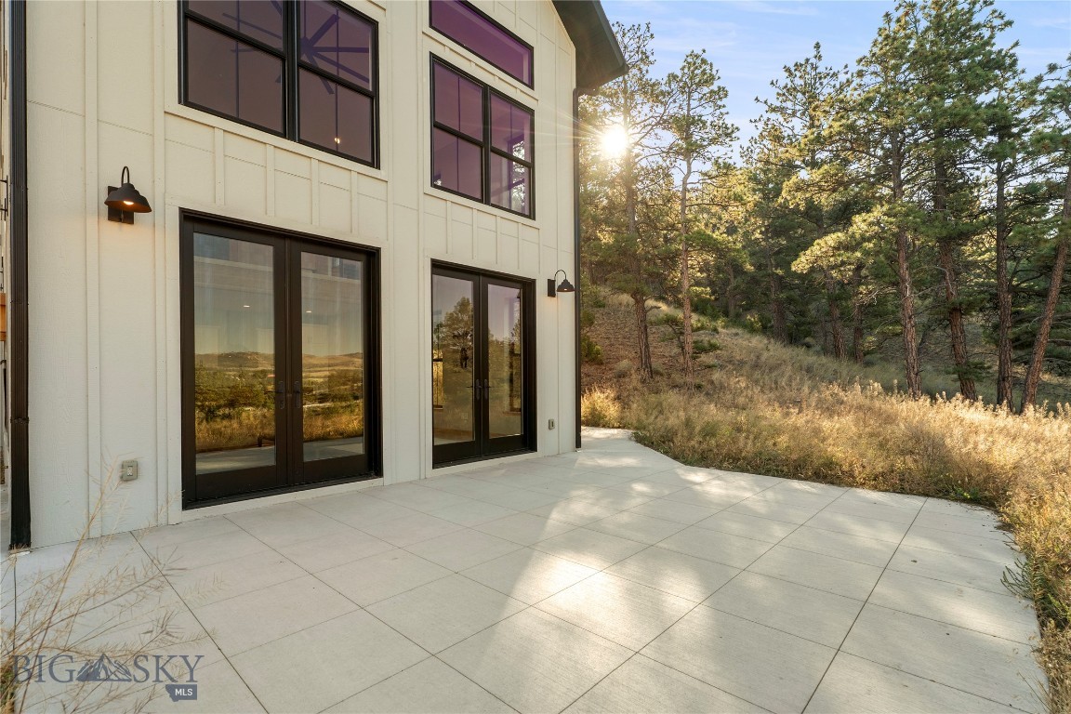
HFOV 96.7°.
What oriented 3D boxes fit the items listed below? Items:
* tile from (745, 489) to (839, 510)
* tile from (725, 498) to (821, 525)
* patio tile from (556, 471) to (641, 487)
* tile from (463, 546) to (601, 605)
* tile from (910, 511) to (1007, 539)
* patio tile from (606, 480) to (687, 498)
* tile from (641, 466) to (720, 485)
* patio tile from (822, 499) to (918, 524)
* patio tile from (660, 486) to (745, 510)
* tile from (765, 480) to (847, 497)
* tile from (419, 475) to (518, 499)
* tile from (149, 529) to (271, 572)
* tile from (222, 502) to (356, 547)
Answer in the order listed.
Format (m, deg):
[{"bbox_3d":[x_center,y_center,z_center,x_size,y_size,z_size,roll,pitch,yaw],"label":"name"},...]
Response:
[{"bbox_3d":[2.508,1.400,4.656,0.629,0.040,0.609,-3,-4,43],"label":"tile"},{"bbox_3d":[2.068,1.366,4.166,0.621,0.050,0.599,-3,-4,44],"label":"tile"},{"bbox_3d":[0.728,1.458,5.519,0.629,0.040,0.627,-3,-4,43],"label":"patio tile"},{"bbox_3d":[-0.038,1.322,2.867,0.621,0.050,0.599,-3,-4,44],"label":"tile"},{"bbox_3d":[3.368,1.337,3.750,0.590,0.050,0.599,-3,-4,44],"label":"tile"},{"bbox_3d":[1.172,1.412,5.024,0.621,0.050,0.599,-3,-4,44],"label":"patio tile"},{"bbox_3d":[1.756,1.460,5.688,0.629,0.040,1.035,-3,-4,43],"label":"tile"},{"bbox_3d":[2.931,1.359,4.168,0.621,0.050,0.599,-3,-4,44],"label":"patio tile"},{"bbox_3d":[1.620,1.389,4.595,0.621,0.050,0.599,-3,-4,44],"label":"patio tile"},{"bbox_3d":[2.927,1.421,5.097,0.629,0.040,0.609,-3,-4,43],"label":"tile"},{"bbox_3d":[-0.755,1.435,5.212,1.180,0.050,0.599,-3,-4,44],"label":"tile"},{"bbox_3d":[-2.249,1.361,3.301,0.629,0.040,0.609,-3,-4,43],"label":"tile"},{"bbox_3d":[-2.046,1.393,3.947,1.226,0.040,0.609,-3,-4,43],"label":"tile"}]

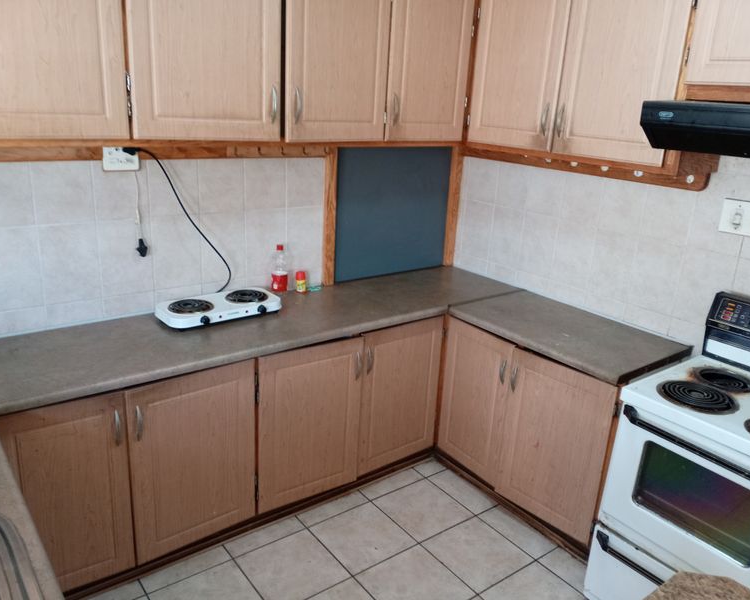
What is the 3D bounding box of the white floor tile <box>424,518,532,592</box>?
[{"bbox_3d":[0.416,1.026,2.534,0.330,0.010,0.330,-10,22,-36],"label":"white floor tile"}]

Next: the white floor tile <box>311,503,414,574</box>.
[{"bbox_3d":[-0.049,0.983,2.588,0.330,0.010,0.330,-10,22,-36],"label":"white floor tile"}]

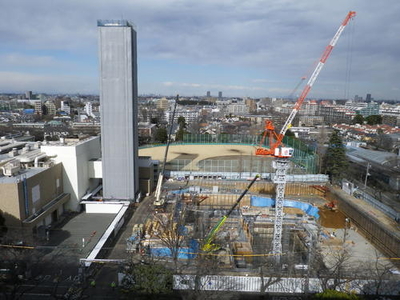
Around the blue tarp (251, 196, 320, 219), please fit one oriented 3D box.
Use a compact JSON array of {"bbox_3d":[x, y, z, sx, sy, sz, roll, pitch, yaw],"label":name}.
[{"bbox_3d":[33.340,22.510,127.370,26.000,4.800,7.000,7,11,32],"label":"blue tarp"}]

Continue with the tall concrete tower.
[{"bbox_3d":[-26.980,-12.140,109.890,10.700,59.400,8.200,1,9,2],"label":"tall concrete tower"}]

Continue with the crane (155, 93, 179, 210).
[{"bbox_3d":[-10.990,0.020,107.720,3.400,36.600,15.500,5,10,24],"label":"crane"}]

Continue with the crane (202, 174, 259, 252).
[{"bbox_3d":[9.100,17.860,91.150,20.600,20.400,3.600,-6,12,-35],"label":"crane"}]

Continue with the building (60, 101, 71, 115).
[{"bbox_3d":[-228.940,-70.090,551.520,14.000,24.500,14.000,-2,10,-14],"label":"building"}]

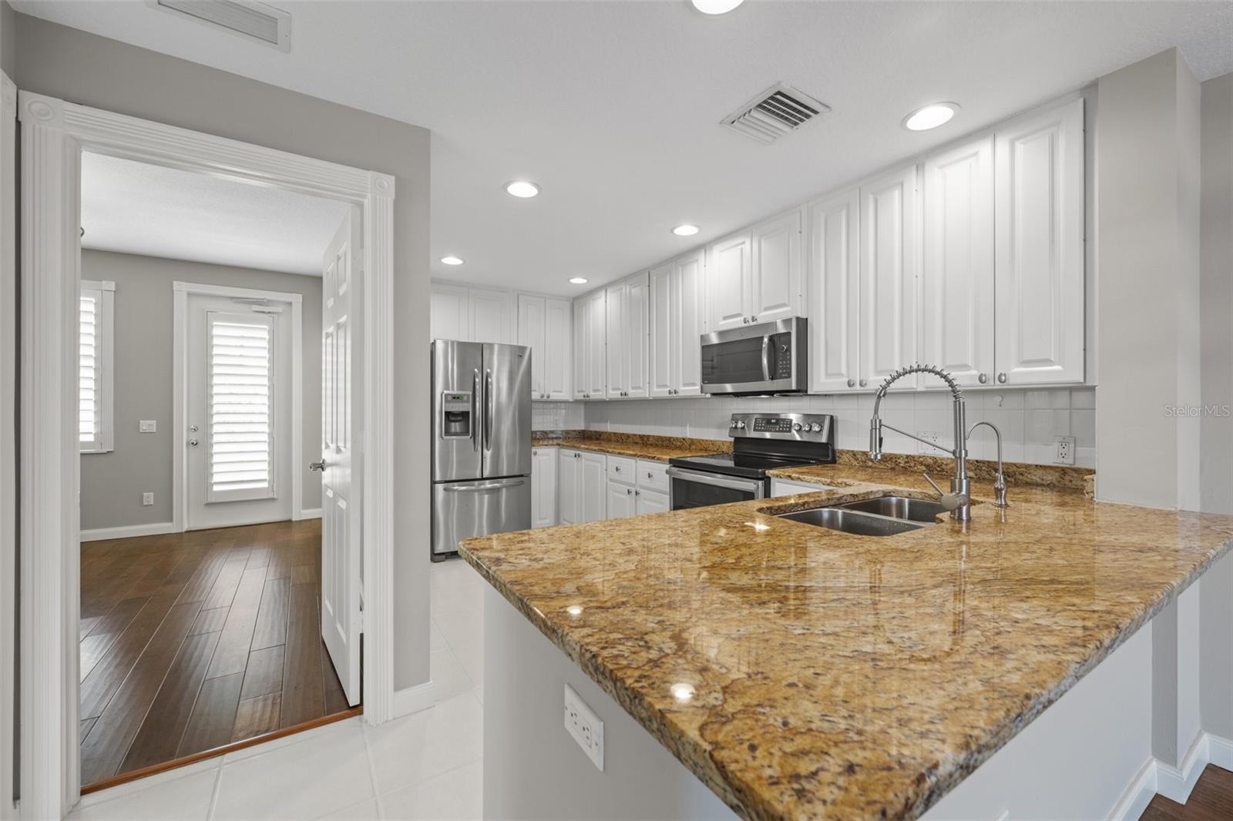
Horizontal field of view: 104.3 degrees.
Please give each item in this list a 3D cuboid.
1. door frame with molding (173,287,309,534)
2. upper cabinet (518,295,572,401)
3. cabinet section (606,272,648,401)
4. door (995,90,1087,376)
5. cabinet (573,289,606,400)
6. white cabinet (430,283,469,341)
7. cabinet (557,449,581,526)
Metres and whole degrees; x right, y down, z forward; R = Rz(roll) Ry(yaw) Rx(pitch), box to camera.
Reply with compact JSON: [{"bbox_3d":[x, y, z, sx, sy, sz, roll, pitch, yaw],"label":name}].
[{"bbox_3d":[-4.007,-0.030,5.138,1.110,2.545,0.100,0,0,-33],"label":"door frame with molding"},{"bbox_3d":[-0.783,-0.615,4.877,0.580,1.050,0.330,0,0,-33],"label":"upper cabinet"},{"bbox_3d":[0.221,-0.606,4.179,0.330,1.030,0.659,0,0,-33],"label":"cabinet section"},{"bbox_3d":[1.630,-0.616,1.854,0.025,1.033,0.268,0,0,-33],"label":"door"},{"bbox_3d":[-0.129,-0.615,4.744,0.330,1.050,0.620,0,0,-33],"label":"cabinet"},{"bbox_3d":[-1.689,-0.883,4.610,0.456,0.572,0.320,0,0,-33],"label":"white cabinet"},{"bbox_3d":[-0.214,0.760,4.817,0.600,0.785,0.500,0,0,-33],"label":"cabinet"}]

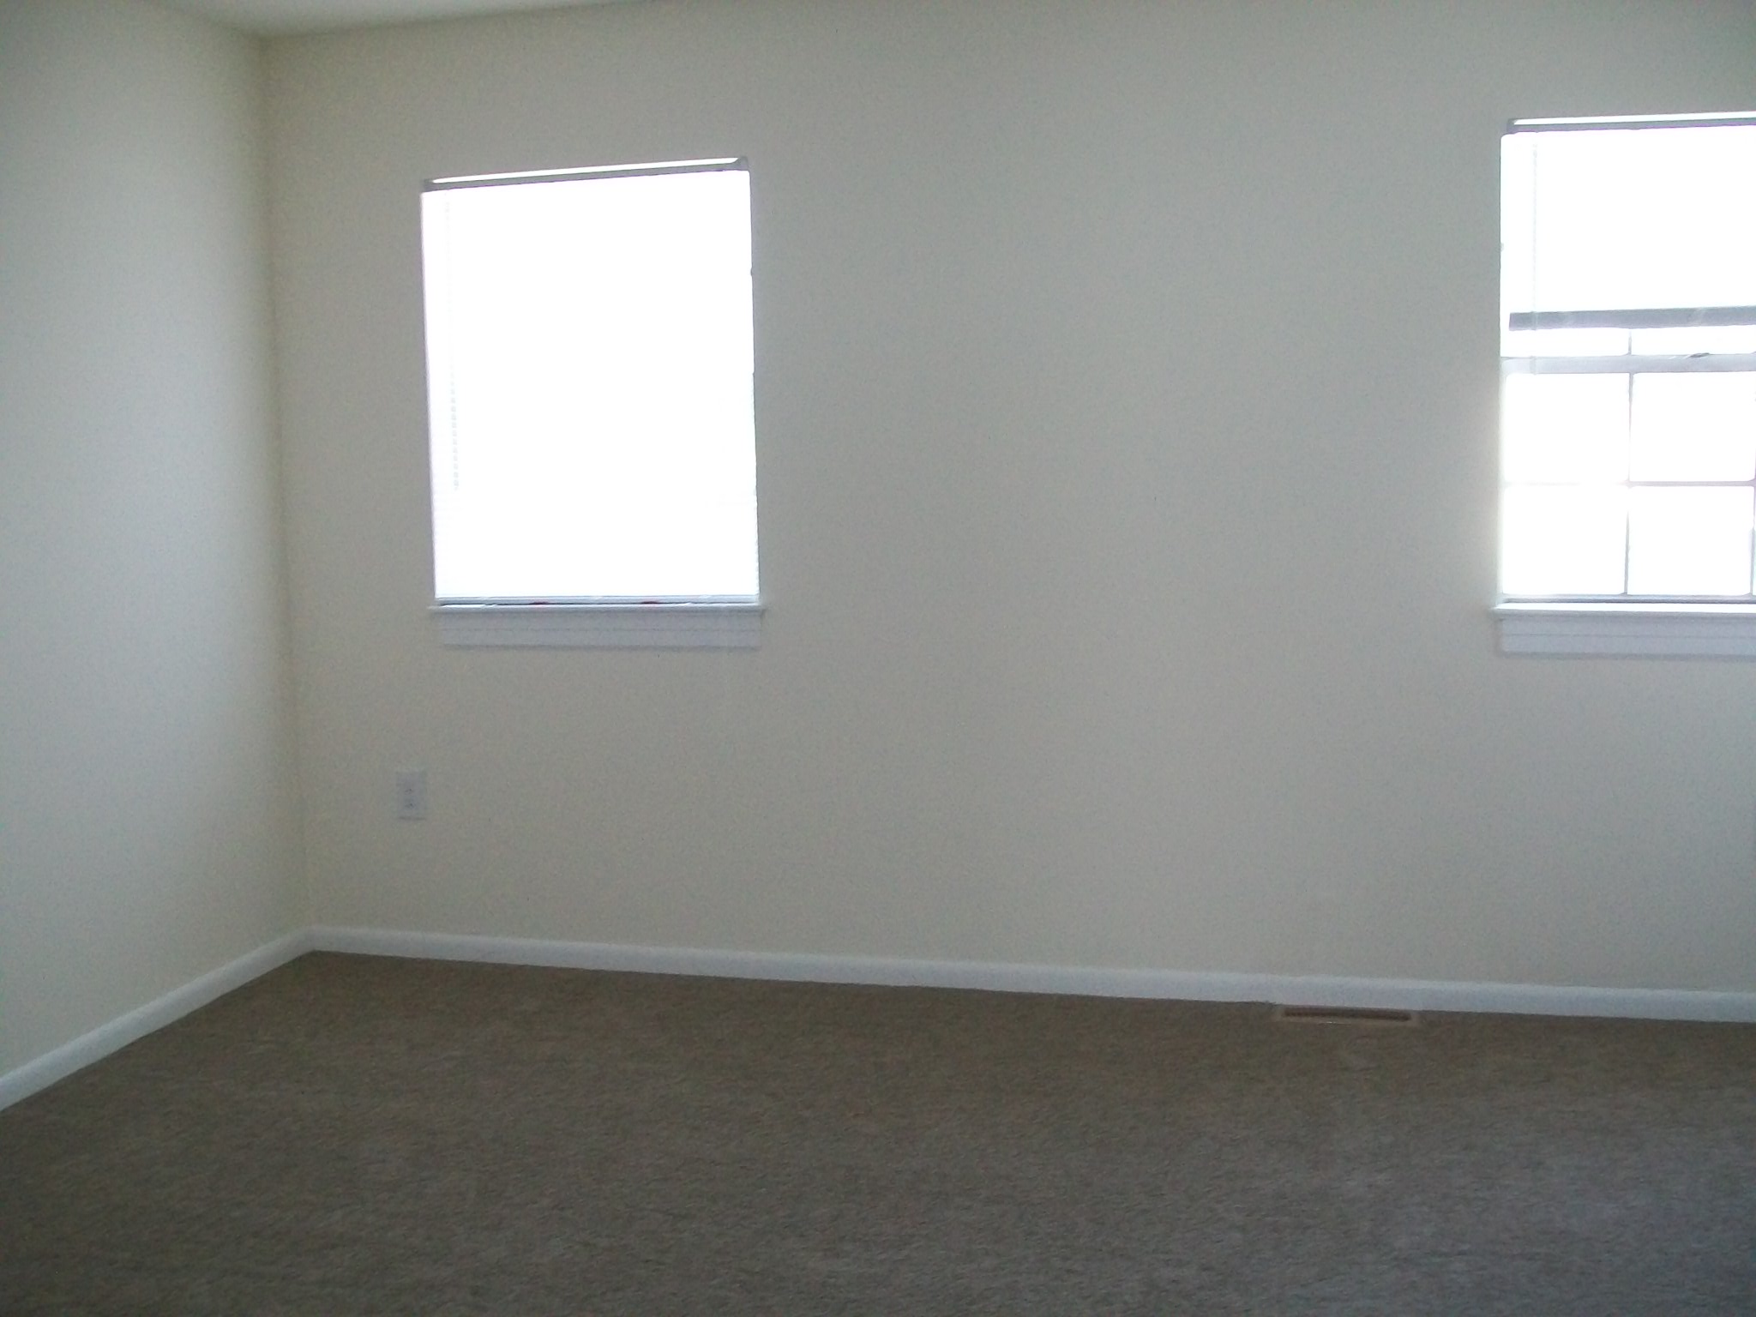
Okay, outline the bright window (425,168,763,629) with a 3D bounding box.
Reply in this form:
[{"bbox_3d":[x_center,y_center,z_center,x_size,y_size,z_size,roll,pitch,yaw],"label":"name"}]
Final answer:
[{"bbox_3d":[-0.711,-0.633,4.541,0.880,1.170,0.110,1,6,13],"label":"bright window"}]

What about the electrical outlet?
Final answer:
[{"bbox_3d":[-1.215,0.357,4.764,0.076,0.123,0.010,1,6,13],"label":"electrical outlet"}]

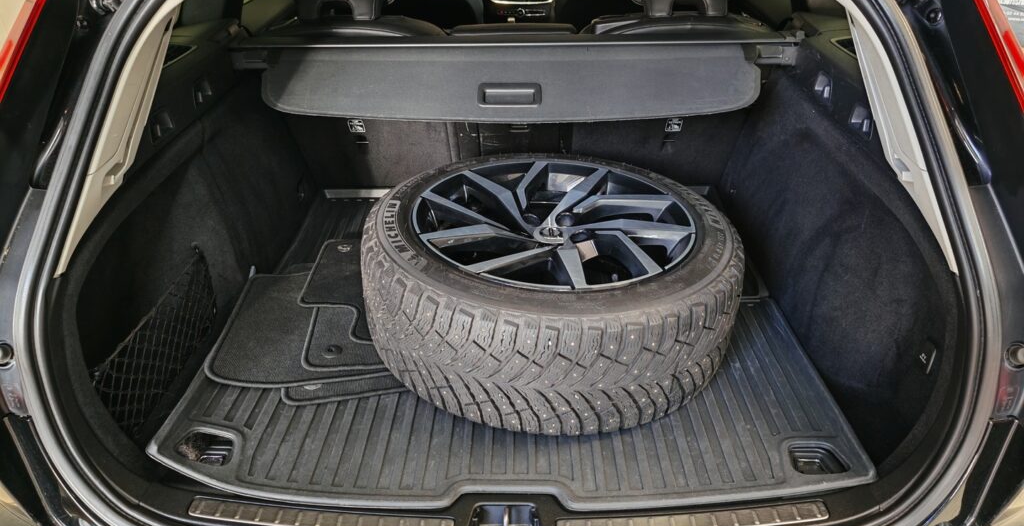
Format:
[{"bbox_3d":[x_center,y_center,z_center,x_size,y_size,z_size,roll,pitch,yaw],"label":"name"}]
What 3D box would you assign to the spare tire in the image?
[{"bbox_3d":[0.071,0.016,1.252,0.670,0.235,0.670,2,29,0],"label":"spare tire"}]

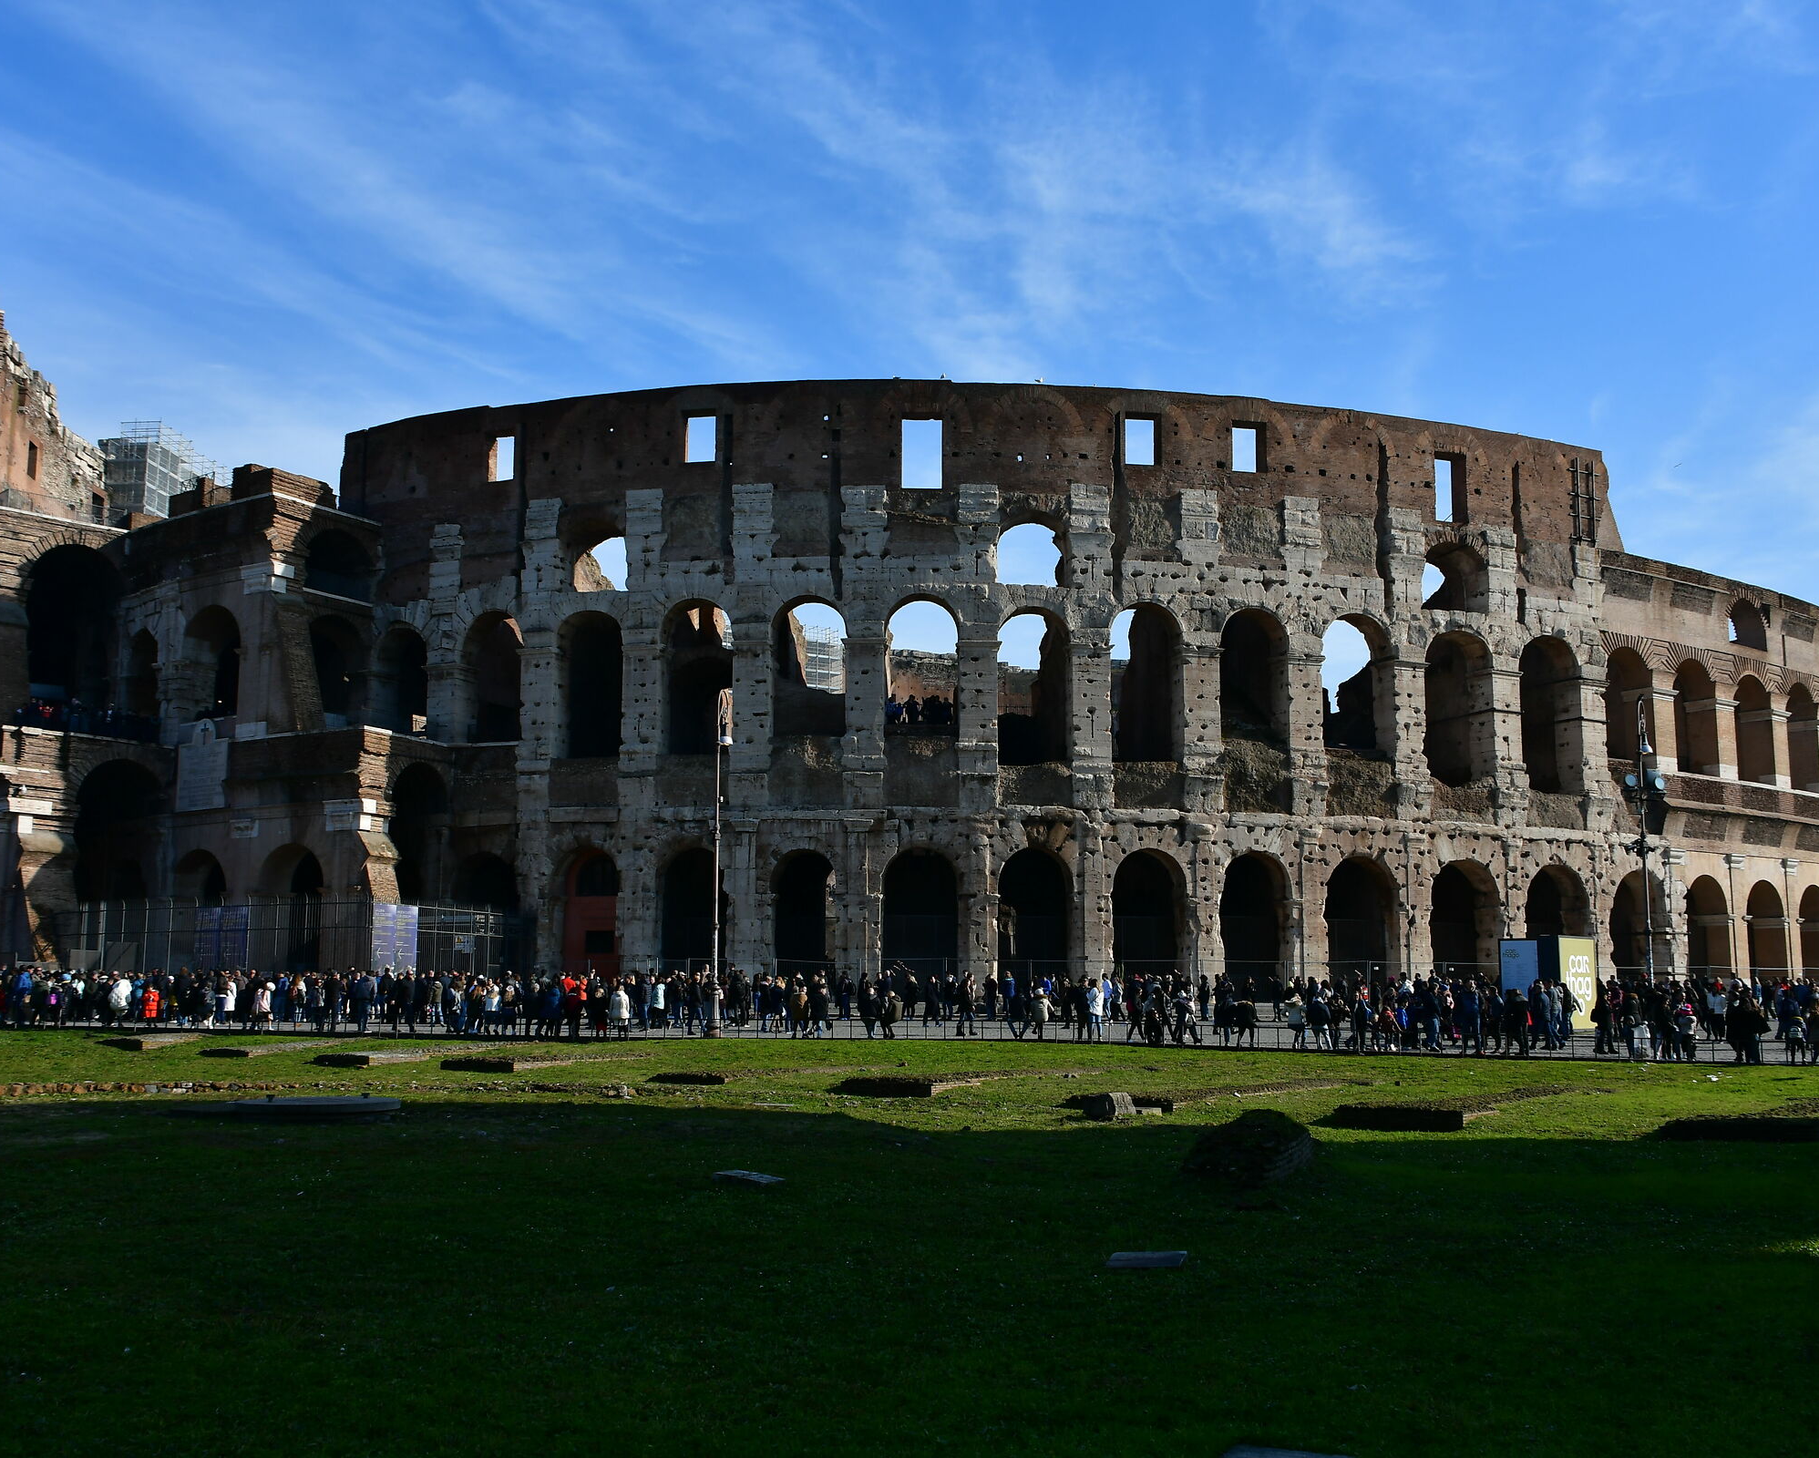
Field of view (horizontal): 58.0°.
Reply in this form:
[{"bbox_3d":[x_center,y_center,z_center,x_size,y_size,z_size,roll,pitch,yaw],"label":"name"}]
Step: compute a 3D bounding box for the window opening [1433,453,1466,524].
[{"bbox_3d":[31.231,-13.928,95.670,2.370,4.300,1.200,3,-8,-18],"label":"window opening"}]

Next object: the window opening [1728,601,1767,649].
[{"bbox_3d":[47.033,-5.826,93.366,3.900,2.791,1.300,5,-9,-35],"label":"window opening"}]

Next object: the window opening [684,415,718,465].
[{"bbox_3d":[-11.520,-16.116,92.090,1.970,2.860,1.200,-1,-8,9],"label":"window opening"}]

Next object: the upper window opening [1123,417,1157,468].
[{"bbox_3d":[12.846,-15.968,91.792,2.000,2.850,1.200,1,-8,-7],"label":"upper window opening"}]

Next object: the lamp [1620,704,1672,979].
[{"bbox_3d":[20.311,3.924,44.889,1.350,9.738,1.100,-3,-8,23],"label":"lamp"}]

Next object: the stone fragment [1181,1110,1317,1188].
[{"bbox_3d":[4.343,5.330,21.125,1.150,0.750,2.200,-4,-8,30],"label":"stone fragment"}]

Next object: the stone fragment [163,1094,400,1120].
[{"bbox_3d":[-10.550,6.381,27.752,3.746,0.300,1.500,0,-7,0],"label":"stone fragment"}]

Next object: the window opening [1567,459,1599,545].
[{"bbox_3d":[35.218,-11.912,86.673,2.447,4.656,0.900,4,-8,-27],"label":"window opening"}]

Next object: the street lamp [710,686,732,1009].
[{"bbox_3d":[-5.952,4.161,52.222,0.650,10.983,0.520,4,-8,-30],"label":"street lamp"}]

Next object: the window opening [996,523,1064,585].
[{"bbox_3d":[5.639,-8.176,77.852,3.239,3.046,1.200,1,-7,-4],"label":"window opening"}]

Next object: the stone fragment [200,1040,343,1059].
[{"bbox_3d":[-16.741,8.427,43.188,1.391,0.250,3.663,-3,-8,22],"label":"stone fragment"}]

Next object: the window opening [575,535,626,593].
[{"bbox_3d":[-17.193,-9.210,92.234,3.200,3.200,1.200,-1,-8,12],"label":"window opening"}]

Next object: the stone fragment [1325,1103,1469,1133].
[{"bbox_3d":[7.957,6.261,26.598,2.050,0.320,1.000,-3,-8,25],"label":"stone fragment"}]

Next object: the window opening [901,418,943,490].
[{"bbox_3d":[0.614,-13.002,78.138,1.942,3.546,0.900,0,-7,0],"label":"window opening"}]

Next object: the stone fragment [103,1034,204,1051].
[{"bbox_3d":[-20.448,8.553,44.751,1.150,0.300,2.000,-4,-8,27],"label":"stone fragment"}]

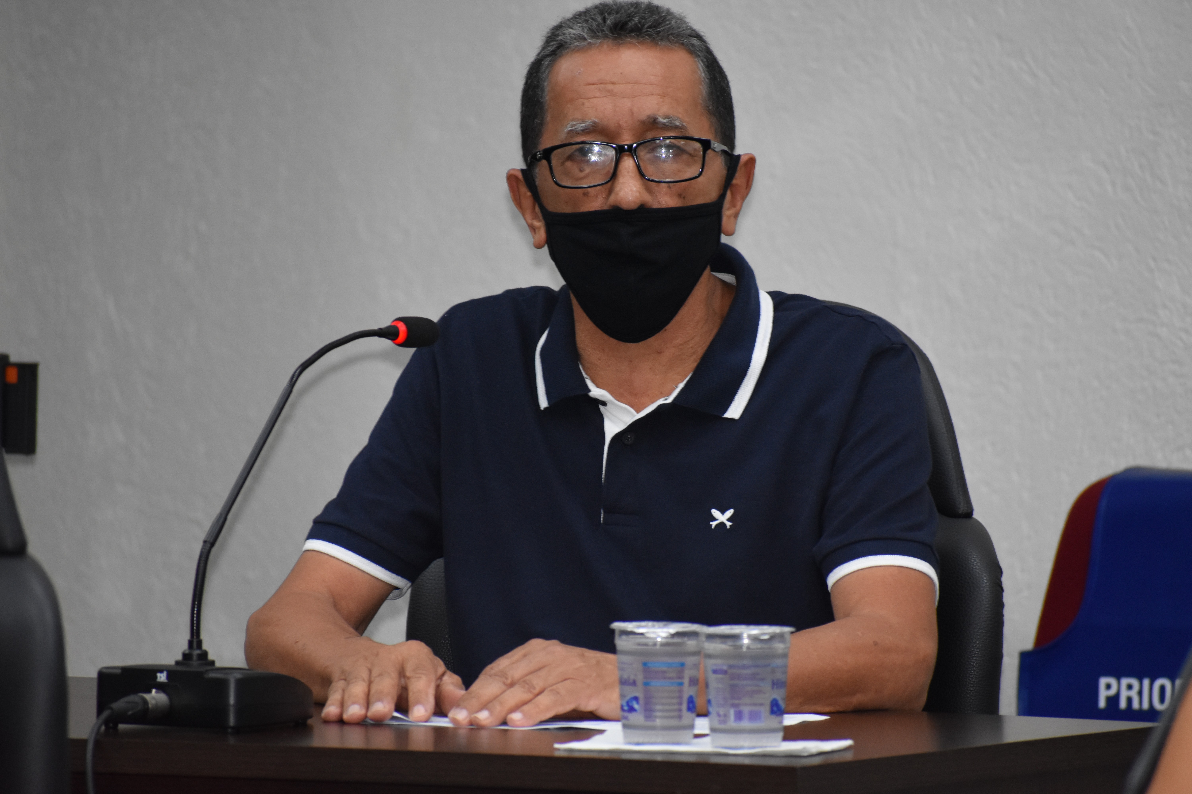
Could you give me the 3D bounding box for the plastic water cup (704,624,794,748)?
[{"bbox_3d":[0.114,0.216,9.615,0.069,0.088,0.069,0,3,0],"label":"plastic water cup"}]

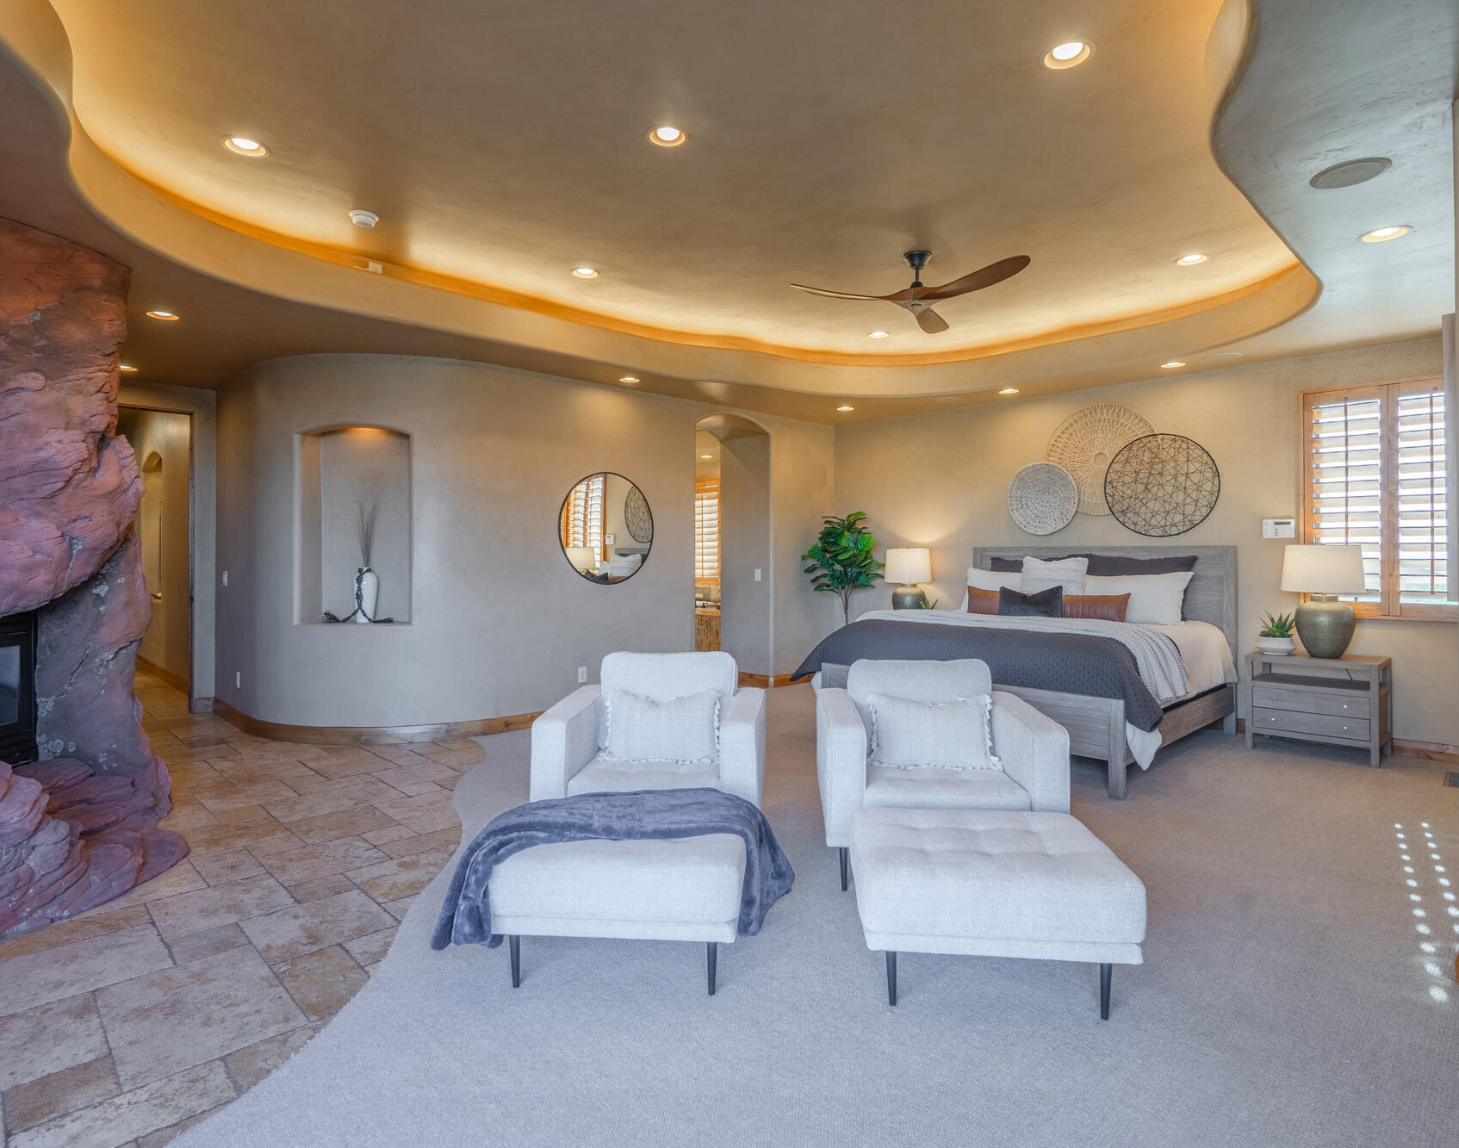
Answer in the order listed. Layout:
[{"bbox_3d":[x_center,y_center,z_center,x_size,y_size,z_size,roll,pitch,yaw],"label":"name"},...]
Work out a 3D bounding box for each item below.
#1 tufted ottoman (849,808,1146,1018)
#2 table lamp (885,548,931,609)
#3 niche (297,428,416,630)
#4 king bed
[{"bbox_3d":[0.780,1.026,2.388,0.740,0.420,0.550,0,1,5],"label":"tufted ottoman"},{"bbox_3d":[1.678,0.140,7.204,0.430,0.750,0.430,-1,1,-44],"label":"table lamp"},{"bbox_3d":[-2.666,-0.361,5.629,0.830,1.430,0.330,0,1,0],"label":"niche"},{"bbox_3d":[2.160,0.486,5.591,2.220,1.376,2.200,-1,1,-43],"label":"king bed"}]

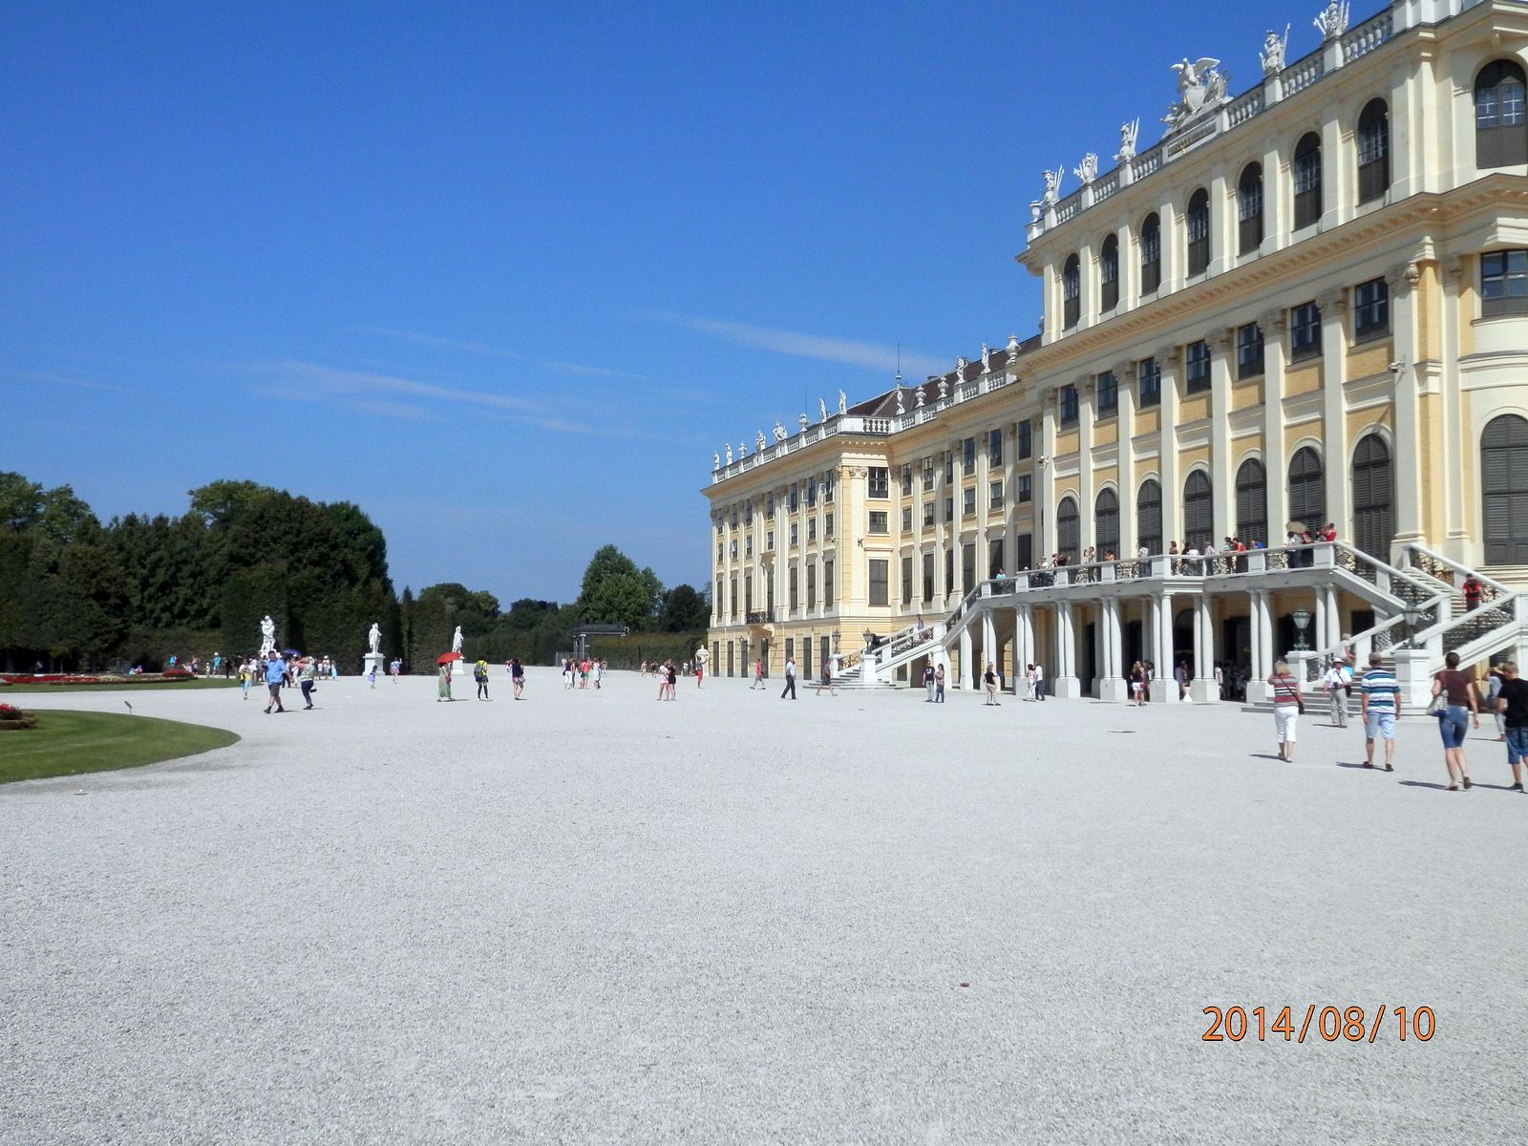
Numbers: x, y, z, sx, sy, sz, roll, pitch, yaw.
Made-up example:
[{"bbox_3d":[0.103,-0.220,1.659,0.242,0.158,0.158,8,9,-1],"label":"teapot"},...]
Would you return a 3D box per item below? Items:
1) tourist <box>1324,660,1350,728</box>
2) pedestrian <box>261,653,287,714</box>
[{"bbox_3d":[13.994,2.924,35.500,0.650,1.710,0.480,-1,-3,22],"label":"tourist"},{"bbox_3d":[-13.726,3.091,41.000,0.600,1.750,0.720,-3,-4,41],"label":"pedestrian"}]

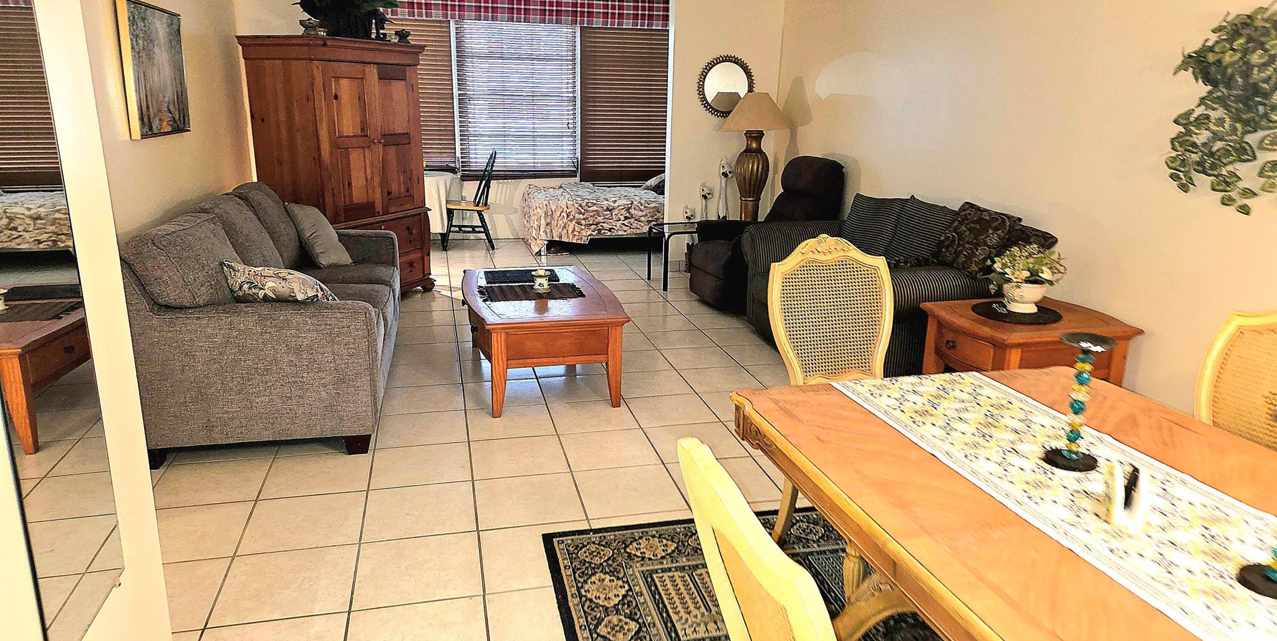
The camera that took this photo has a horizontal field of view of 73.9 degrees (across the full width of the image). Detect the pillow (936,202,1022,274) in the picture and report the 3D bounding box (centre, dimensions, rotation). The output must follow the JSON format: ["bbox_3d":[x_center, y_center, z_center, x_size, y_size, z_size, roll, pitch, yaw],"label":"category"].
[{"bbox_3d":[1.795,-0.398,4.380,0.140,0.380,0.440,26,7,-19],"label":"pillow"}]

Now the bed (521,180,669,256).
[{"bbox_3d":[-0.348,-1.070,8.646,1.762,0.610,0.950,-3,16,-13],"label":"bed"}]

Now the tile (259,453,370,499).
[{"bbox_3d":[-1.294,0.629,3.446,0.396,0.010,0.396,-3,16,-13],"label":"tile"}]

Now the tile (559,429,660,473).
[{"bbox_3d":[-0.130,0.580,3.786,0.398,0.010,0.398,-3,16,-13],"label":"tile"}]

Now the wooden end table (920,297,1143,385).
[{"bbox_3d":[1.682,0.281,3.752,0.738,0.596,0.625,-3,16,-13],"label":"wooden end table"}]

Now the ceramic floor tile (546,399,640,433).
[{"bbox_3d":[-0.219,0.471,4.128,0.402,0.012,0.406,-3,15,-13],"label":"ceramic floor tile"}]

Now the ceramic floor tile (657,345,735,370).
[{"bbox_3d":[0.372,0.228,5.028,0.396,0.010,0.396,-3,16,-13],"label":"ceramic floor tile"}]

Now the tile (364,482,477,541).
[{"bbox_3d":[-0.824,0.723,3.218,0.398,0.010,0.398,-3,16,-13],"label":"tile"}]

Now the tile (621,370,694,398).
[{"bbox_3d":[0.067,0.348,4.611,0.402,0.012,0.406,-3,15,-13],"label":"tile"}]

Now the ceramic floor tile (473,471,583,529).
[{"bbox_3d":[-0.423,0.696,3.254,0.396,0.010,0.396,-3,16,-13],"label":"ceramic floor tile"}]

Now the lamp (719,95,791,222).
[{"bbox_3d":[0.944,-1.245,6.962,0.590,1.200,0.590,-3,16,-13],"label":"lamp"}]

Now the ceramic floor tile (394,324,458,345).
[{"bbox_3d":[-1.370,0.093,5.413,0.396,0.010,0.396,-3,16,-13],"label":"ceramic floor tile"}]

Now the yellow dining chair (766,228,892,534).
[{"bbox_3d":[0.659,0.306,2.659,0.480,1.076,0.560,-3,15,-15],"label":"yellow dining chair"}]

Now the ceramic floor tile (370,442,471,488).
[{"bbox_3d":[-0.908,0.612,3.563,0.402,0.012,0.406,-3,15,-13],"label":"ceramic floor tile"}]

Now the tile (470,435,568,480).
[{"bbox_3d":[-0.518,0.594,3.645,0.398,0.010,0.398,-3,16,-13],"label":"tile"}]

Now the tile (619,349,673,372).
[{"bbox_3d":[-0.026,0.247,5.014,0.398,0.010,0.398,-3,16,-13],"label":"tile"}]

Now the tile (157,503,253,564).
[{"bbox_3d":[-1.600,0.756,2.992,0.398,0.010,0.398,-3,16,-13],"label":"tile"}]

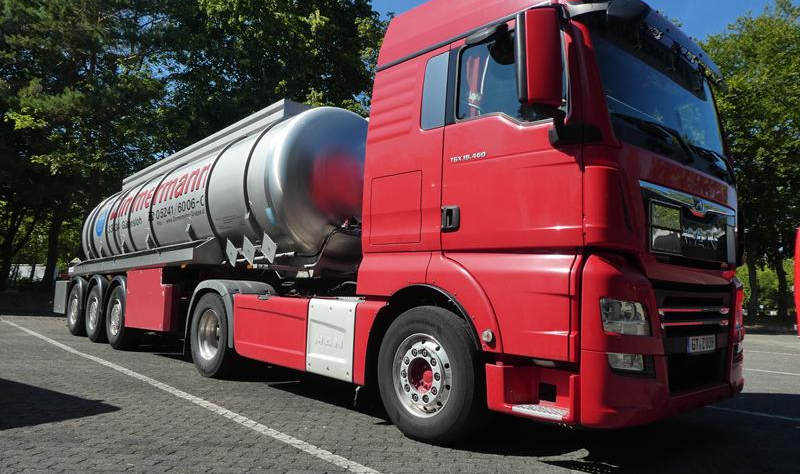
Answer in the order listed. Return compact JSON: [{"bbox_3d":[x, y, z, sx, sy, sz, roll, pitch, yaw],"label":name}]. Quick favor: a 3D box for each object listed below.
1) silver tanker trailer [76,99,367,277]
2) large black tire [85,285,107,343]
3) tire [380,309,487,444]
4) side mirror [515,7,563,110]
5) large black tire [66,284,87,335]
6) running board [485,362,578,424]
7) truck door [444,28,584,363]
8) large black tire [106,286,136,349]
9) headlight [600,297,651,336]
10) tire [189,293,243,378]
[{"bbox_3d":[-3.335,-0.393,9.711,2.050,2.150,8.400,8,-11,-43],"label":"silver tanker trailer"},{"bbox_3d":[-5.385,1.385,10.061,0.360,1.020,1.020,8,-8,-43],"label":"large black tire"},{"bbox_3d":[0.262,1.008,4.127,0.320,0.990,0.990,8,-8,-43],"label":"tire"},{"bbox_3d":[0.830,-1.050,3.300,0.260,0.610,0.170,8,-8,-43],"label":"side mirror"},{"bbox_3d":[-6.290,1.449,11.012,0.360,1.020,1.020,8,-8,-43],"label":"large black tire"},{"bbox_3d":[0.862,0.965,3.444,0.260,0.270,0.650,8,-8,-43],"label":"running board"},{"bbox_3d":[0.730,-0.358,3.683,0.130,2.220,1.090,8,-8,-43],"label":"truck door"},{"bbox_3d":[-4.484,1.322,9.113,0.360,1.020,1.020,8,-8,-43],"label":"large black tire"},{"bbox_3d":[1.340,0.481,3.288,0.430,0.200,0.170,7,-8,-38],"label":"headlight"},{"bbox_3d":[-2.175,1.178,6.734,0.330,1.000,1.000,8,-8,-43],"label":"tire"}]

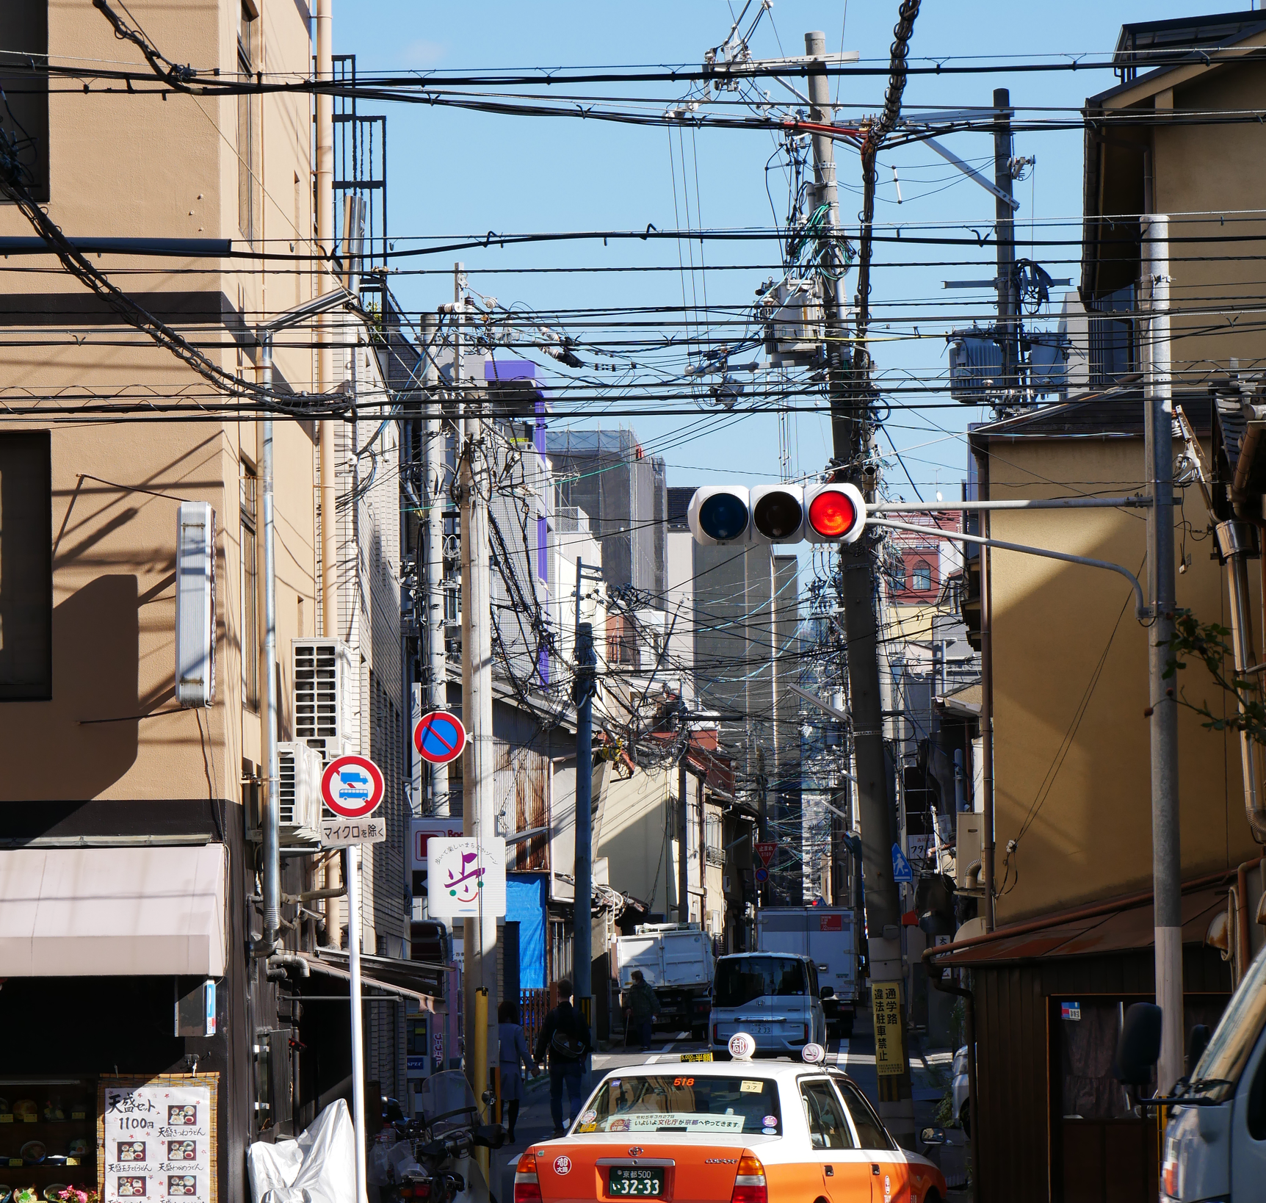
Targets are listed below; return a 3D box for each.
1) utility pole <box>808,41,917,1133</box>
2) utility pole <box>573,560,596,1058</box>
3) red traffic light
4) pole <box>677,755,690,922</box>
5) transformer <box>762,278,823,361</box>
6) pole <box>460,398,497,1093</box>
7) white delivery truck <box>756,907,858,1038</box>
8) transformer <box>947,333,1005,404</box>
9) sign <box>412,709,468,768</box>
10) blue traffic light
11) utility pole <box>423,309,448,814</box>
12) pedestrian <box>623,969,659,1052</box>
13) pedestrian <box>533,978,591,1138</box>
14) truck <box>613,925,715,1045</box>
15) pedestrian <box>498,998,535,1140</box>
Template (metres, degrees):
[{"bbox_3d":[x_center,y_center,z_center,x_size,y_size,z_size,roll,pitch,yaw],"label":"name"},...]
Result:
[{"bbox_3d":[2.221,-0.093,57.804,0.340,11.234,0.340,-4,-3,0],"label":"utility pole"},{"bbox_3d":[-0.708,3.227,85.000,0.300,7.550,0.300,0,-3,0],"label":"utility pole"},{"bbox_3d":[1.266,-0.552,36.600,0.380,0.380,0.320,-1,-3,0],"label":"red traffic light"},{"bbox_3d":[1.177,6.527,133.170,0.250,6.245,0.250,-1,-3,0],"label":"pole"},{"bbox_3d":[1.594,-2.796,58.000,0.540,0.830,0.540,-1,-3,0],"label":"transformer"},{"bbox_3d":[-1.124,1.627,43.471,0.270,6.302,0.270,-1,-3,0],"label":"pole"},{"bbox_3d":[3.899,8.159,128.973,2.100,2.840,5.800,-1,-3,3],"label":"white delivery truck"},{"bbox_3d":[3.939,-2.664,67.000,0.640,0.820,0.640,-1,-3,11],"label":"transformer"},{"bbox_3d":[-1.462,1.038,44.300,0.390,0.390,0.040,-1,-3,0],"label":"sign"},{"bbox_3d":[0.565,-0.528,36.600,0.340,0.340,0.320,-1,-3,0],"label":"blue traffic light"},{"bbox_3d":[-2.202,1.353,66.254,0.270,9.362,0.270,-1,-3,0],"label":"utility pole"},{"bbox_3d":[0.158,7.543,108.000,0.480,1.550,0.520,1,-4,-35],"label":"pedestrian"},{"bbox_3d":[-0.791,5.074,65.000,0.620,1.750,0.420,-1,-3,2],"label":"pedestrian"},{"bbox_3d":[0.635,7.657,117.400,1.800,2.300,4.800,-4,-3,3],"label":"truck"},{"bbox_3d":[-1.333,5.179,64.300,0.480,1.570,0.360,-1,-3,3],"label":"pedestrian"}]

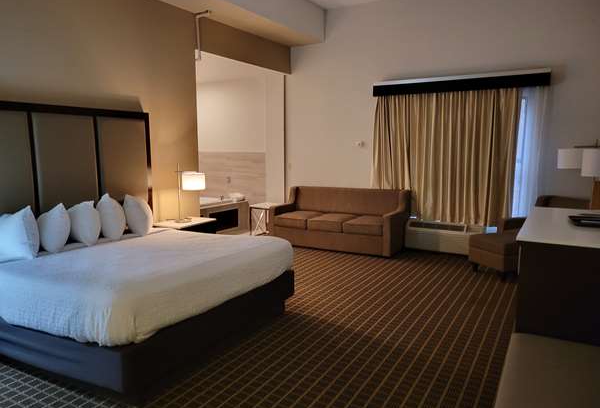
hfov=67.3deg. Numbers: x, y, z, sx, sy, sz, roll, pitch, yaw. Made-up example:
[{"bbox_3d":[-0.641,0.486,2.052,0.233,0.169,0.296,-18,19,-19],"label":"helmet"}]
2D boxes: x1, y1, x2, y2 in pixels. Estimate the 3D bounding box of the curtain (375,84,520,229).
[{"bbox_3d":[2.056,-0.687,6.617,2.072,1.952,0.128,4,9,30],"label":"curtain"}]

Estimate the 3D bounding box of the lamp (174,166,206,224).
[{"bbox_3d":[-1.400,-0.130,5.568,0.360,0.727,0.248,4,9,30],"label":"lamp"}]

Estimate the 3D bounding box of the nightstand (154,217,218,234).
[{"bbox_3d":[-1.404,0.558,5.593,0.432,0.651,0.704,4,9,30],"label":"nightstand"}]

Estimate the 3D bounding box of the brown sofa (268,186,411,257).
[{"bbox_3d":[0.615,0.225,7.152,2.016,0.864,0.872,4,9,30],"label":"brown sofa"}]

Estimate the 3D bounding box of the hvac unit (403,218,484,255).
[{"bbox_3d":[2.178,0.493,6.685,1.168,0.424,0.248,4,9,30],"label":"hvac unit"}]

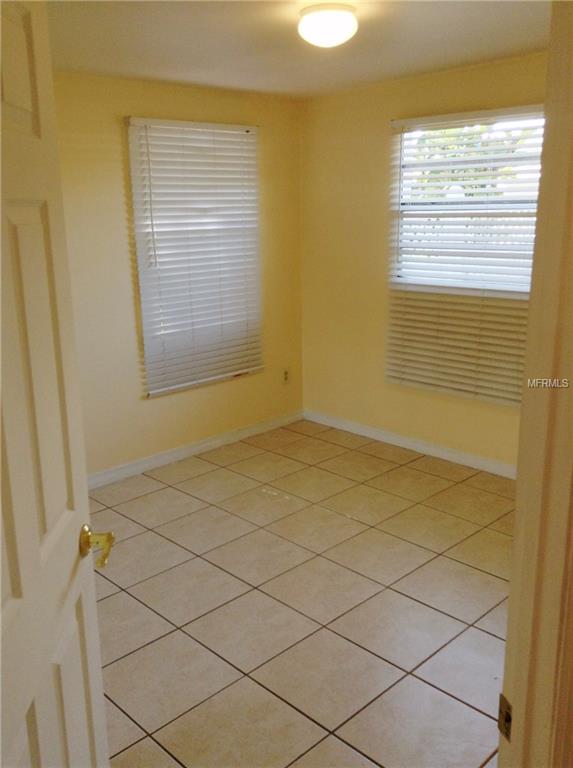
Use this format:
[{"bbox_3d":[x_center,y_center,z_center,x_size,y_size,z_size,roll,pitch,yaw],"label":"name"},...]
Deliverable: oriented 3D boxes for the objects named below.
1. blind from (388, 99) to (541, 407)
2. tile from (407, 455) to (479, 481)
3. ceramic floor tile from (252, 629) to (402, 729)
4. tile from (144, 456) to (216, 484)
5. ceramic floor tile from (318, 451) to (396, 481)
[{"bbox_3d":[1.012,-0.710,4.230,0.060,1.604,1.013,-15,21,-42],"label":"blind"},{"bbox_3d":[0.965,0.525,4.504,0.220,0.010,0.403,-15,21,-42],"label":"tile"},{"bbox_3d":[0.149,1.044,2.624,0.402,0.010,0.402,-15,21,-42],"label":"ceramic floor tile"},{"bbox_3d":[-0.652,0.543,4.546,0.403,0.010,0.277,-15,21,-42],"label":"tile"},{"bbox_3d":[0.452,0.517,4.566,0.402,0.010,0.402,-15,21,-42],"label":"ceramic floor tile"}]

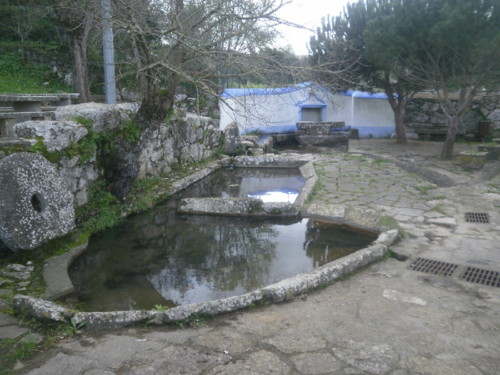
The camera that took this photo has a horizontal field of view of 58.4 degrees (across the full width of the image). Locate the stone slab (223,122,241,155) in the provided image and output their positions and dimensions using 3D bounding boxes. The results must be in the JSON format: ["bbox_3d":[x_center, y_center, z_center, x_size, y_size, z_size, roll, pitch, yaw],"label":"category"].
[{"bbox_3d":[-0.520,-1.386,12.613,0.480,0.880,0.280,0,11,0],"label":"stone slab"}]

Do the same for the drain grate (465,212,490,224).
[{"bbox_3d":[3.013,0.408,5.930,0.310,0.040,0.390,4,12,21],"label":"drain grate"}]

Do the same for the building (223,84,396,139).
[{"bbox_3d":[2.450,-3.473,19.800,7.400,2.450,2.200,1,11,6],"label":"building"}]

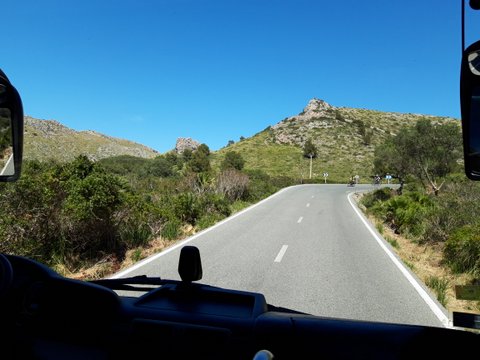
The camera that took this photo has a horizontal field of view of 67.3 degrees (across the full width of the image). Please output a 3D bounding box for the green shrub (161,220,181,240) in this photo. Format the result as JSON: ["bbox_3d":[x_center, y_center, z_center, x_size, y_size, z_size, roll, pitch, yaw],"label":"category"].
[{"bbox_3d":[-2.391,1.703,12.400,0.680,0.740,0.680,1,2,0],"label":"green shrub"}]

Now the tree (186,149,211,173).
[{"bbox_3d":[-6.677,-3.097,58.000,3.780,3.860,3.900,1,2,0],"label":"tree"}]

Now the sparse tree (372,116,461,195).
[{"bbox_3d":[17.379,-2.257,35.000,8.110,6.970,7.200,1,2,0],"label":"sparse tree"}]

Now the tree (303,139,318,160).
[{"bbox_3d":[16.623,-7.427,85.000,3.730,4.660,3.400,1,2,0],"label":"tree"}]

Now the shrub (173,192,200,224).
[{"bbox_3d":[-2.360,1.257,15.900,1.210,1.380,1.200,1,2,0],"label":"shrub"}]

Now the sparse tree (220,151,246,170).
[{"bbox_3d":[-1.311,-3.364,63.000,4.110,3.510,4.000,1,2,0],"label":"sparse tree"}]

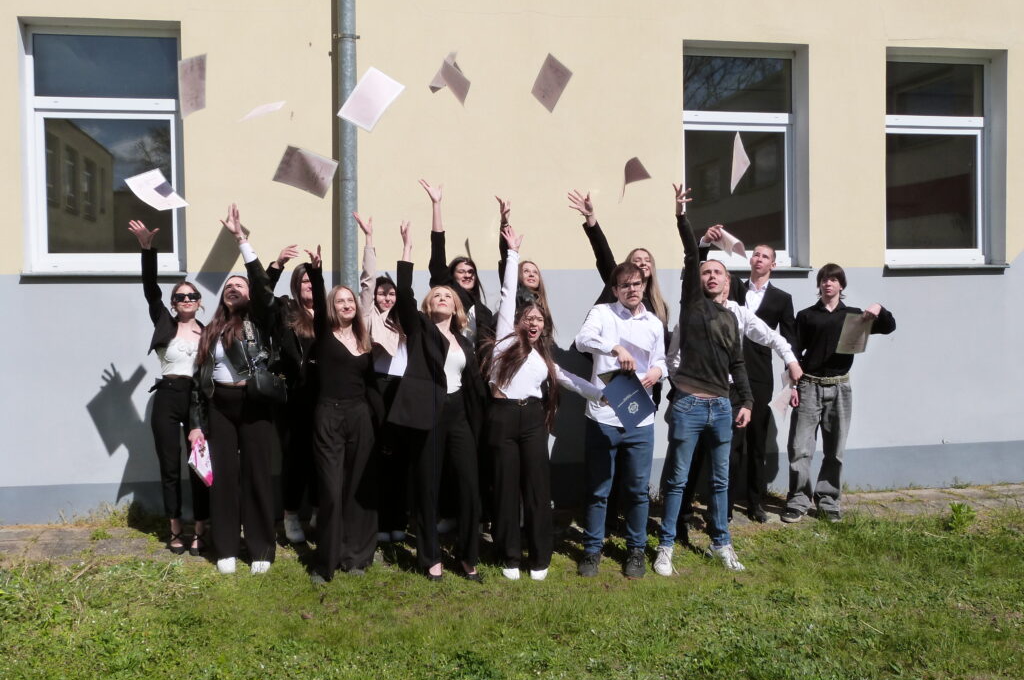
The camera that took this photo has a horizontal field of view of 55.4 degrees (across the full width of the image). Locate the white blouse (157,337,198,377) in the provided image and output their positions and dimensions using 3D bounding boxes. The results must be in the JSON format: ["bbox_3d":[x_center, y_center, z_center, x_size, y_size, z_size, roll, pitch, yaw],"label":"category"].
[{"bbox_3d":[-2.125,0.108,6.220,0.260,0.250,0.220,-1,3,-11],"label":"white blouse"}]

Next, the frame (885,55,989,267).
[{"bbox_3d":[3.479,-1.480,8.122,1.060,1.730,0.110,-1,3,-10],"label":"frame"}]

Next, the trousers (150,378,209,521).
[{"bbox_3d":[-2.078,0.684,6.100,0.360,0.900,0.260,-1,3,-6],"label":"trousers"}]

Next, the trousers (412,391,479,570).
[{"bbox_3d":[-0.377,0.809,5.620,0.380,1.020,0.300,-1,2,-5],"label":"trousers"}]

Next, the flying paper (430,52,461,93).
[{"bbox_3d":[-0.416,-1.693,6.200,0.200,0.260,0.150,-1,3,0],"label":"flying paper"}]

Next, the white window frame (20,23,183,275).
[{"bbox_3d":[-2.946,-1.383,7.049,1.070,1.770,0.100,-1,2,-11],"label":"white window frame"}]

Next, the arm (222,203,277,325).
[{"bbox_3d":[-1.554,-0.453,5.780,0.170,0.730,0.180,-14,6,-8],"label":"arm"}]

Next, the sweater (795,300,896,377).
[{"bbox_3d":[2.333,-0.010,6.830,0.700,0.530,0.340,-1,2,10],"label":"sweater"}]

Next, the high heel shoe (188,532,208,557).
[{"bbox_3d":[-1.975,1.284,6.130,0.090,0.120,0.220,-1,2,-9],"label":"high heel shoe"}]

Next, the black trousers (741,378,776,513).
[{"bbox_3d":[1.626,0.693,6.600,0.370,0.940,0.270,-1,3,-11],"label":"black trousers"}]

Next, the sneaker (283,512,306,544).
[{"bbox_3d":[-1.450,1.261,6.499,0.100,0.130,0.270,-2,2,-23],"label":"sneaker"}]

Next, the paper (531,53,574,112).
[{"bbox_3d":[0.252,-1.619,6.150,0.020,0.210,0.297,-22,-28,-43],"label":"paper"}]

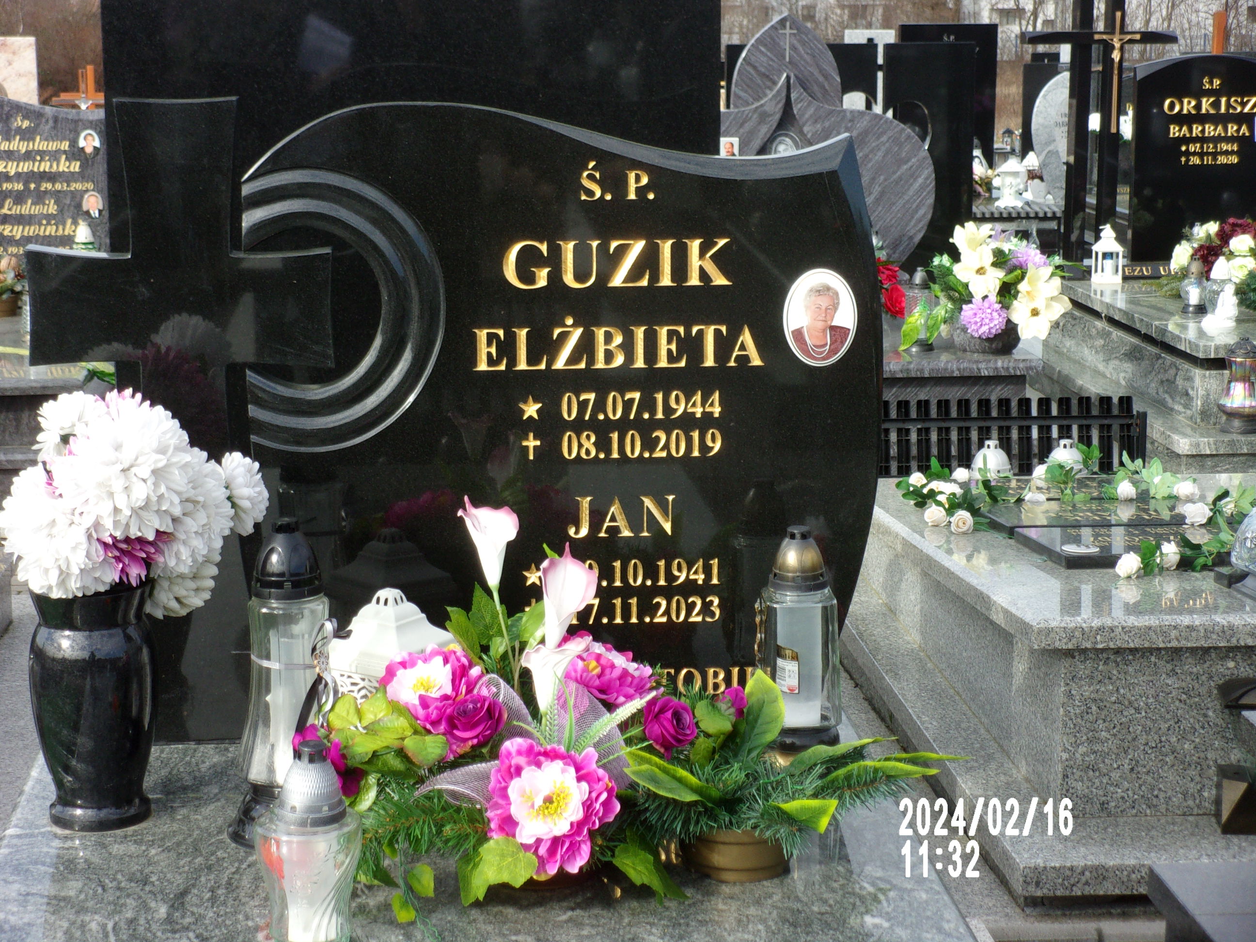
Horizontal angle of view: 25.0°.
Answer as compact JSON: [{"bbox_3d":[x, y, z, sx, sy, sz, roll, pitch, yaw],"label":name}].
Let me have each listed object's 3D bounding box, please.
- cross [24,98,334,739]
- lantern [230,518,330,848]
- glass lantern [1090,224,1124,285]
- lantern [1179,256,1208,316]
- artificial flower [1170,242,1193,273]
[{"bbox_3d":[-0.521,-0.057,3.333,0.353,0.758,0.080,-1,10,-5],"label":"cross"},{"bbox_3d":[-0.378,0.224,3.057,0.100,0.349,0.100,-1,10,-4],"label":"lantern"},{"bbox_3d":[1.692,-0.768,9.983,0.088,0.204,0.088,-1,10,-4],"label":"glass lantern"},{"bbox_3d":[1.818,-0.597,9.088,0.087,0.177,0.087,-1,10,-4],"label":"lantern"},{"bbox_3d":[1.851,-0.714,9.463,0.075,0.105,0.075,2,10,10],"label":"artificial flower"}]

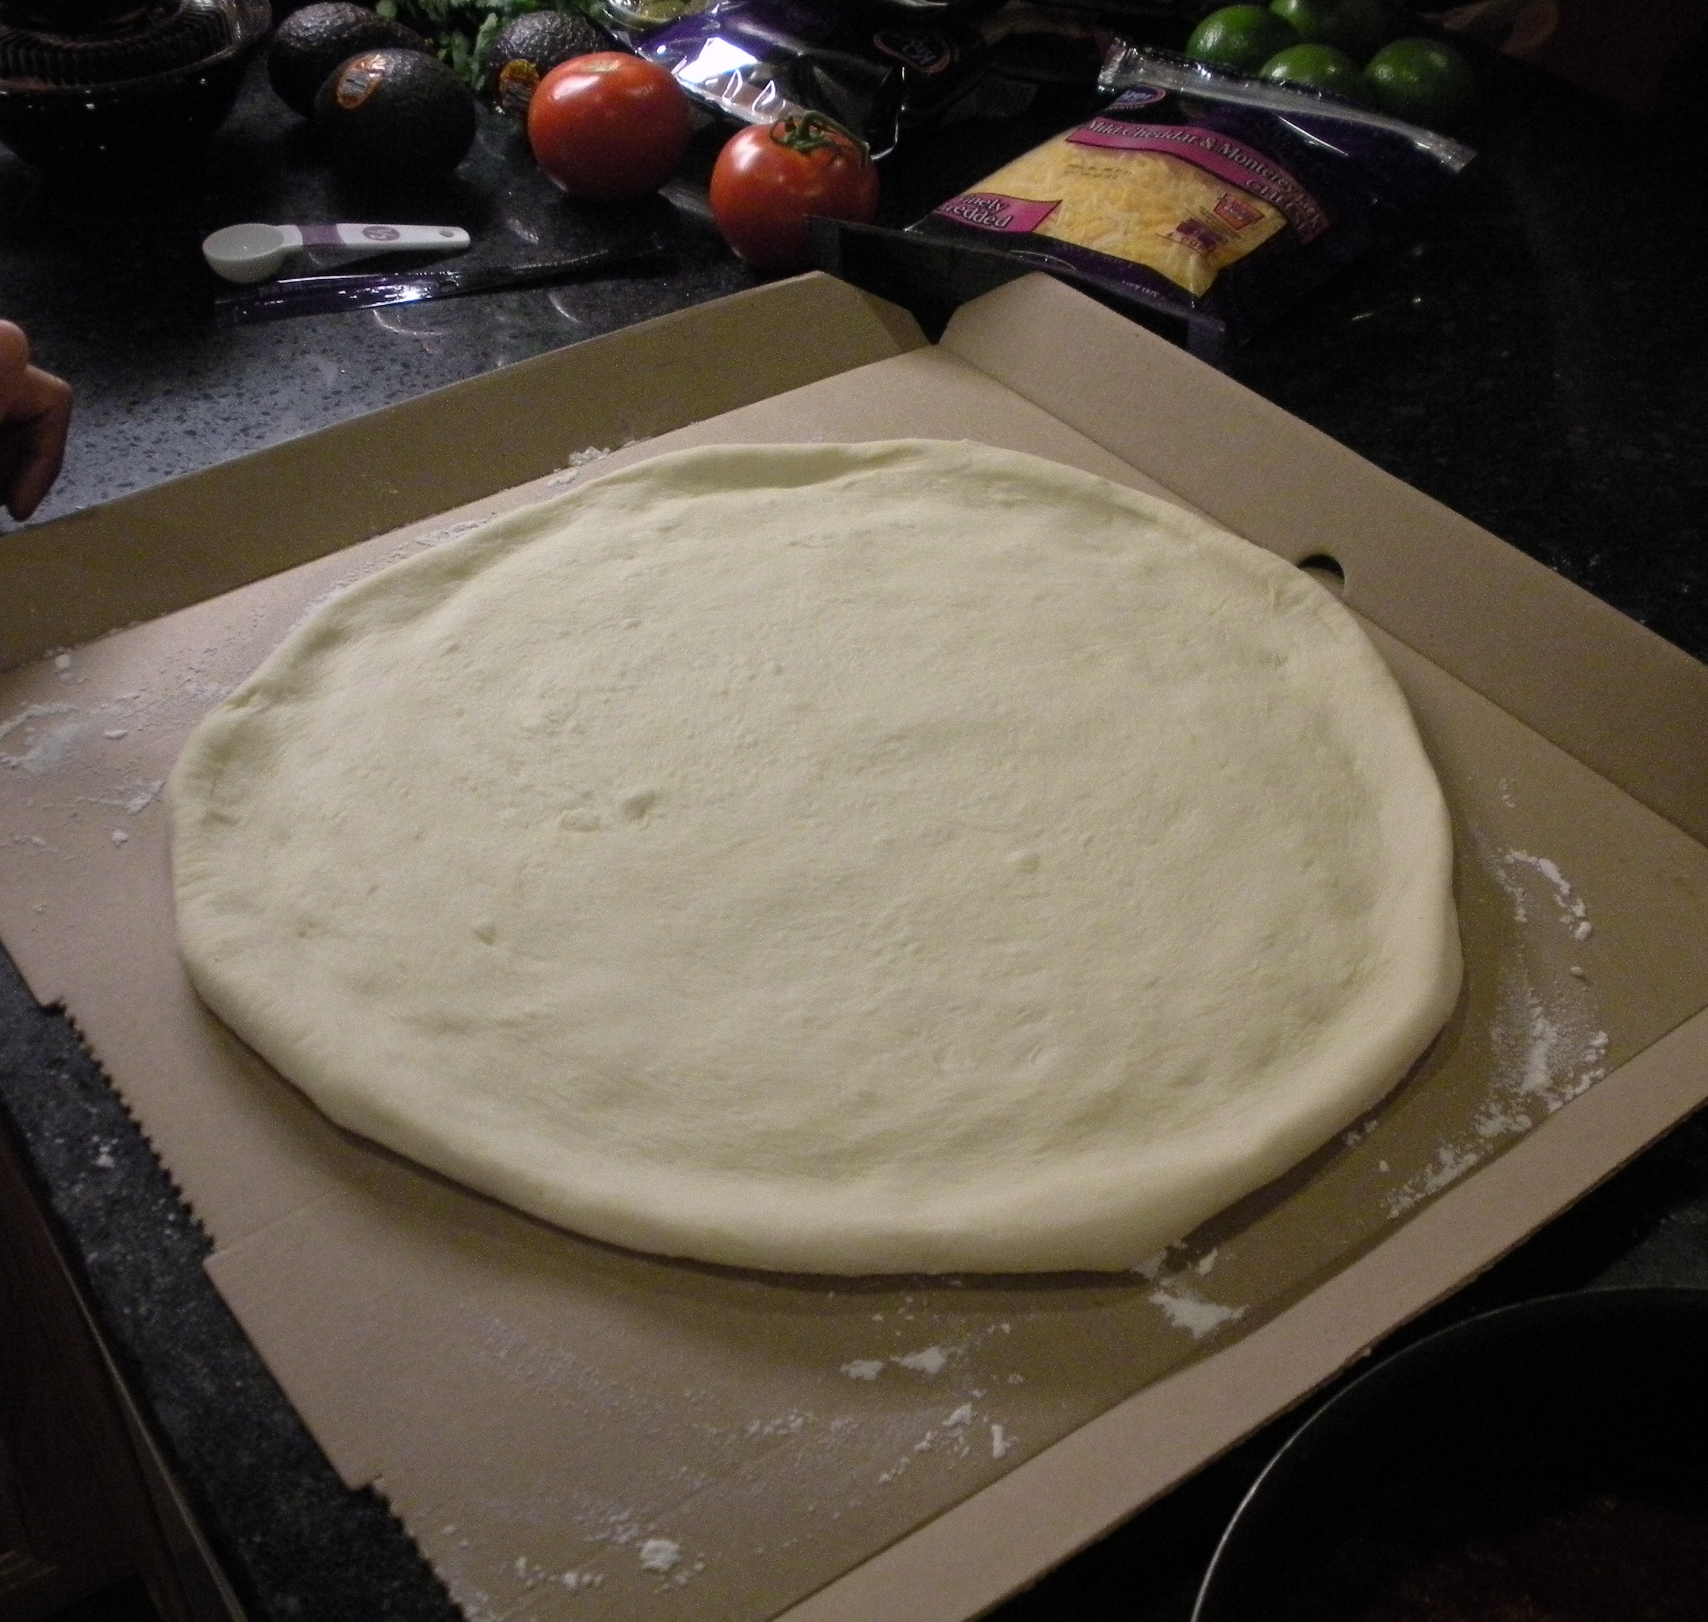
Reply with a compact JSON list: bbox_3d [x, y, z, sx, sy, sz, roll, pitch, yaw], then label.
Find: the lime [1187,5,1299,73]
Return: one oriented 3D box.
[{"bbox_3d":[0.182,-0.349,1.020,0.052,0.049,0.052,1,41,0],"label":"lime"}]

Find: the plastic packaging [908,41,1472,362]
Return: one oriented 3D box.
[{"bbox_3d":[0.137,-0.265,0.930,0.177,0.038,0.205,25,46,25],"label":"plastic packaging"}]

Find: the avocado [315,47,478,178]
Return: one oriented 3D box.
[{"bbox_3d":[-0.200,-0.304,0.956,0.073,0.055,0.055,11,42,12],"label":"avocado"}]

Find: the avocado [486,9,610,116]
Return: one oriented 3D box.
[{"bbox_3d":[-0.136,-0.333,0.991,0.055,0.055,0.067,-20,45,-22],"label":"avocado"}]

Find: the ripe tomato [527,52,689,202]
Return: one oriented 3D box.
[{"bbox_3d":[-0.106,-0.295,0.943,0.070,0.060,0.070,1,41,0],"label":"ripe tomato"}]

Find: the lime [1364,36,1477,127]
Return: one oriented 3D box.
[{"bbox_3d":[0.259,-0.329,1.000,0.050,0.046,0.050,1,41,0],"label":"lime"}]

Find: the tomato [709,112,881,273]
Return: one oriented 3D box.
[{"bbox_3d":[-0.024,-0.254,0.896,0.070,0.060,0.070,1,41,0],"label":"tomato"}]

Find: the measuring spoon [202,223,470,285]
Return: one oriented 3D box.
[{"bbox_3d":[-0.211,-0.230,0.896,0.107,0.021,0.033,-13,43,-16],"label":"measuring spoon"}]

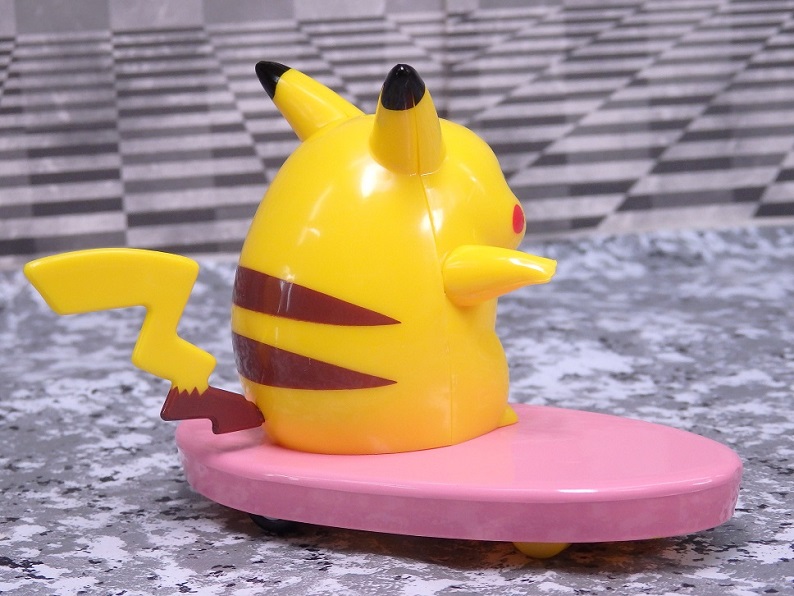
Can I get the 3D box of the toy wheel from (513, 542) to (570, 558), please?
[{"bbox_3d":[0.024,0.037,0.276,0.011,0.011,0.005,3,12,28],"label":"toy wheel"}]

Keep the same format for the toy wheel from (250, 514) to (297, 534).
[{"bbox_3d":[-0.021,0.036,0.295,0.011,0.011,0.005,3,12,28],"label":"toy wheel"}]

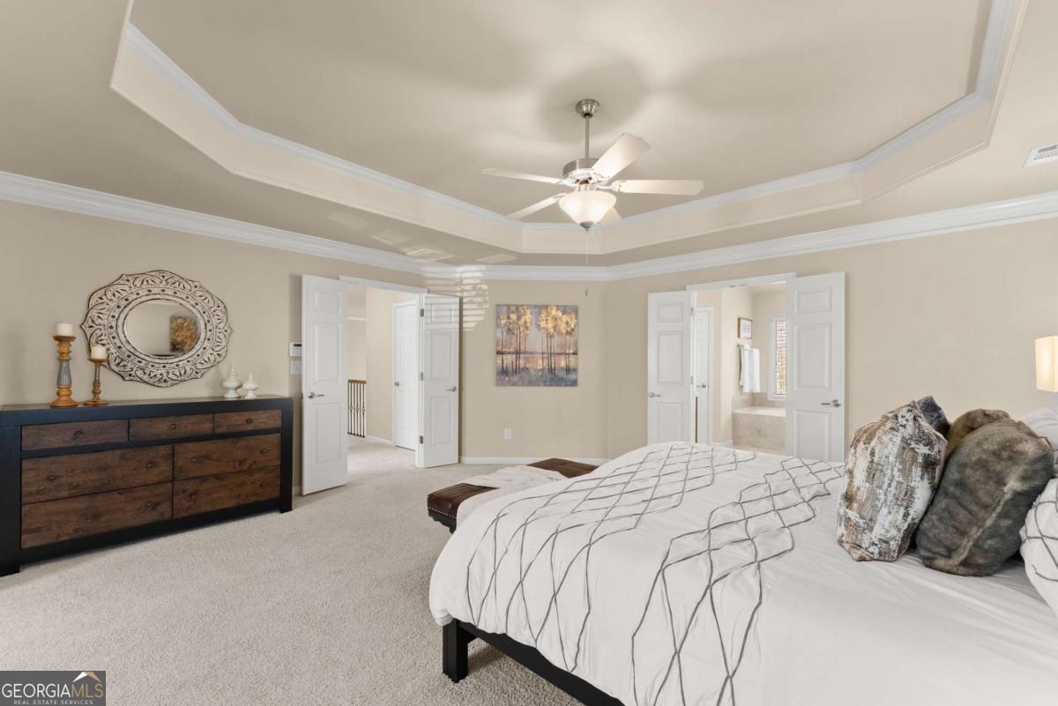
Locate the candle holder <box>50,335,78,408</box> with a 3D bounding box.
[{"bbox_3d":[-2.935,0.117,2.600,0.118,0.435,0.118,2,-2,-45],"label":"candle holder"}]

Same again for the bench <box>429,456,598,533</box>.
[{"bbox_3d":[0.000,1.020,2.580,0.480,0.480,1.250,-1,-2,40],"label":"bench"}]

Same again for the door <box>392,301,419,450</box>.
[{"bbox_3d":[-1.655,0.348,5.765,0.750,2.030,0.045,-1,-2,40],"label":"door"}]

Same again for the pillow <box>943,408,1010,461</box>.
[{"bbox_3d":[1.600,0.385,1.500,0.180,0.430,0.450,18,10,38],"label":"pillow"}]

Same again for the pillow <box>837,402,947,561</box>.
[{"bbox_3d":[1.120,0.355,1.250,0.190,0.440,0.440,16,9,39],"label":"pillow"}]

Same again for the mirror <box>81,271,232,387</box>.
[{"bbox_3d":[-2.810,-0.186,3.165,0.890,0.900,0.040,2,-2,-45],"label":"mirror"}]

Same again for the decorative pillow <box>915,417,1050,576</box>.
[{"bbox_3d":[1.335,0.375,1.220,0.200,0.430,0.450,22,13,38],"label":"decorative pillow"}]

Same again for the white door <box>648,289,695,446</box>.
[{"bbox_3d":[1.530,0.348,4.500,0.455,2.030,0.045,0,-2,23],"label":"white door"}]

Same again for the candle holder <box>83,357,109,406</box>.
[{"bbox_3d":[-2.806,0.188,2.670,0.118,0.300,0.118,2,-2,-45],"label":"candle holder"}]

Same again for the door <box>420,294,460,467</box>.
[{"bbox_3d":[-1.040,0.333,4.910,0.450,2.030,0.045,1,-2,-38],"label":"door"}]

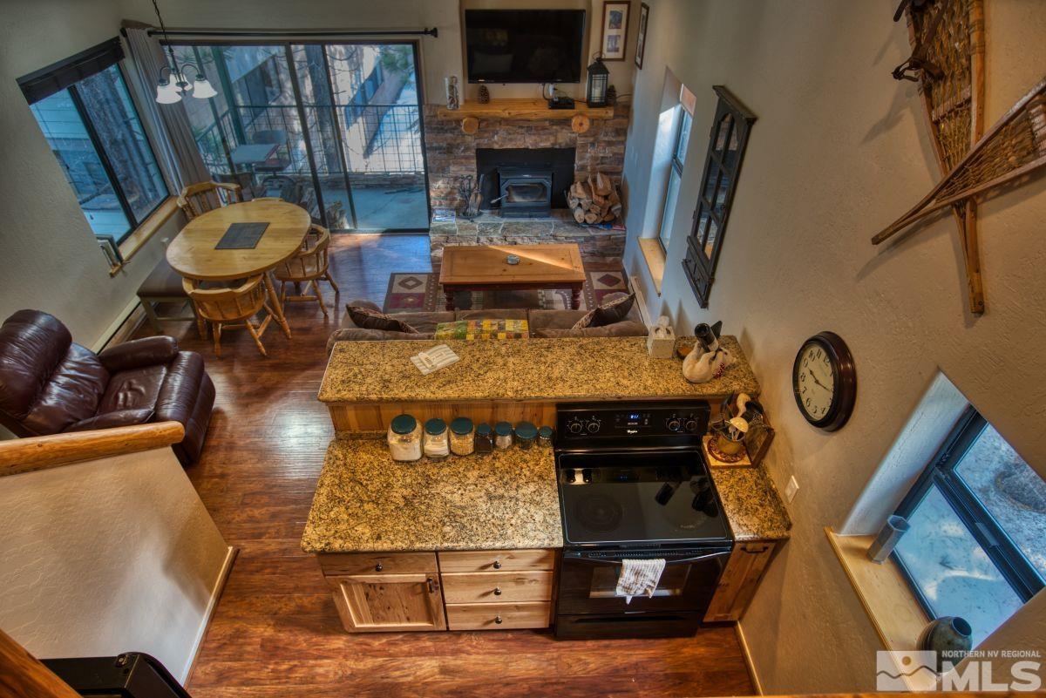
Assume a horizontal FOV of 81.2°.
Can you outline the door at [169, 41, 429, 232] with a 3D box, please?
[{"bbox_3d":[-2.208,-2.120,6.357,2.400,2.030,0.130,-1,38,-2],"label":"door"}]

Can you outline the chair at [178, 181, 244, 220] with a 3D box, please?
[{"bbox_3d":[-3.108,-1.268,6.294,0.540,0.740,0.590,31,47,32],"label":"chair"}]

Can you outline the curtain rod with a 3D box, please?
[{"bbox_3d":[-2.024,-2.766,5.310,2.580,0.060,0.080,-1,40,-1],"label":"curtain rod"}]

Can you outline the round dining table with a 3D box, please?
[{"bbox_3d":[-2.473,-0.711,5.584,1.120,0.750,1.390,-1,38,-2],"label":"round dining table"}]

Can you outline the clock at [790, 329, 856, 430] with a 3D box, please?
[{"bbox_3d":[1.188,0.135,2.433,0.060,0.400,0.400,-1,40,-1],"label":"clock"}]

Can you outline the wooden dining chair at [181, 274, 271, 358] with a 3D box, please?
[{"bbox_3d":[-2.341,-0.306,4.973,0.590,0.760,0.560,-3,40,-4],"label":"wooden dining chair"}]

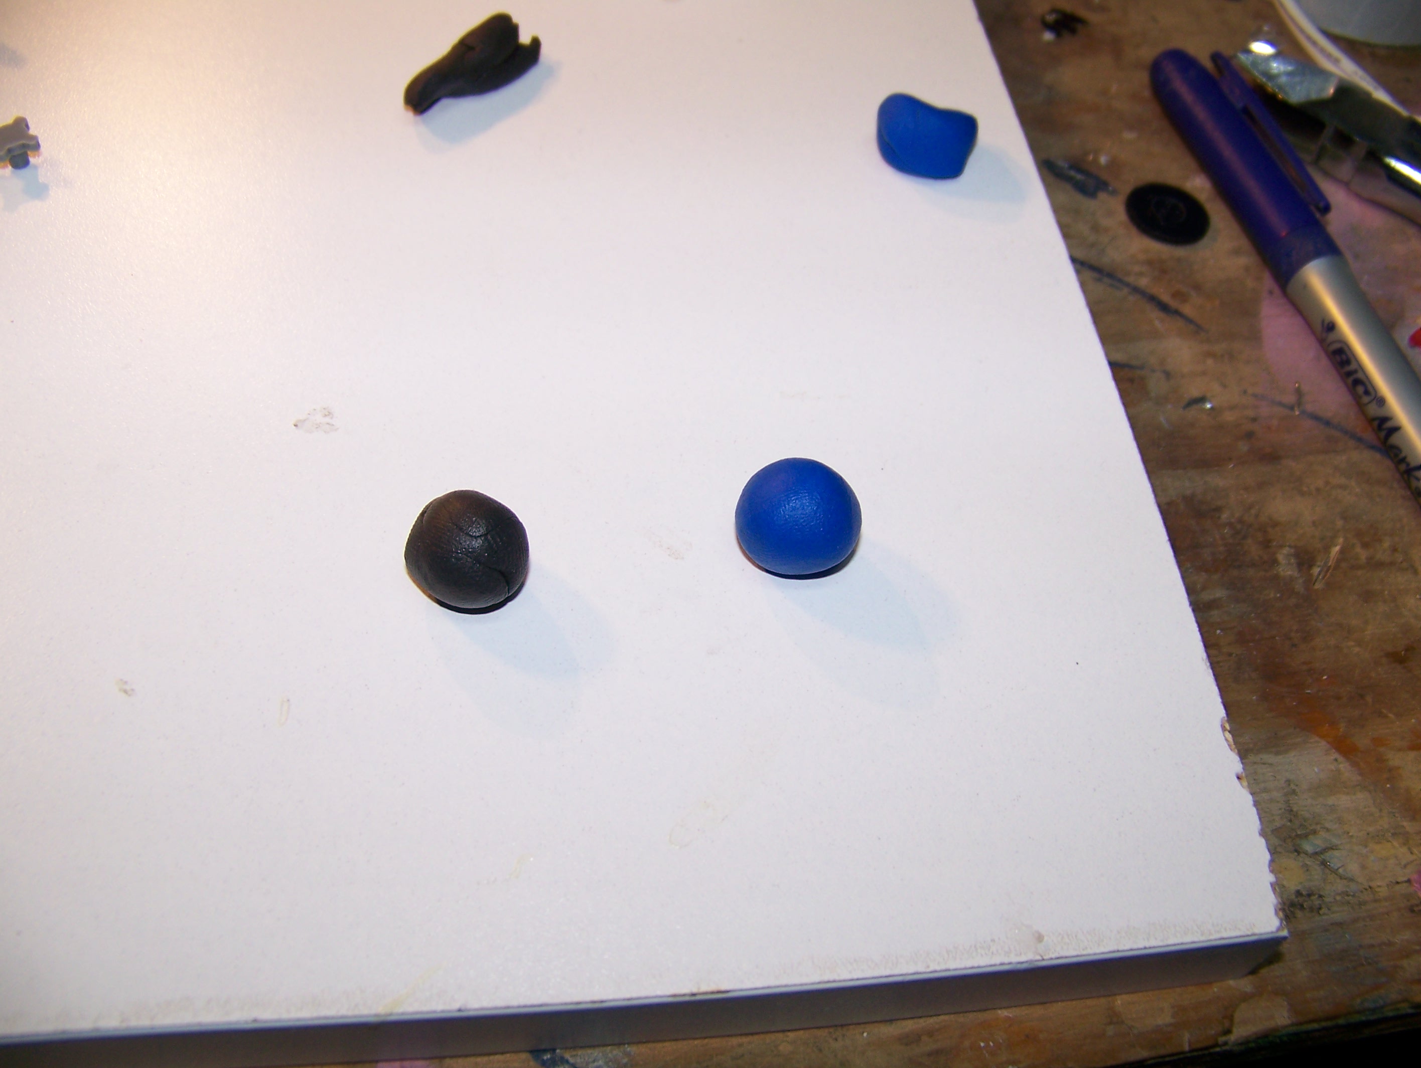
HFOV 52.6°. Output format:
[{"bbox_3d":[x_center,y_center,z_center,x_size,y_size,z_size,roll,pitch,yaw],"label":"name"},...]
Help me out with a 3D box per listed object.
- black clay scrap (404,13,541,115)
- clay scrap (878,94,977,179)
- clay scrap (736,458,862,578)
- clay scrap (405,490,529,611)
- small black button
[{"bbox_3d":[-0.036,-0.072,0.220,0.009,0.008,0.024,38,60,19],"label":"black clay scrap"},{"bbox_3d":[0.032,-0.061,0.217,0.015,0.011,0.011,8,55,0],"label":"clay scrap"},{"bbox_3d":[0.011,-0.002,0.172,0.015,0.013,0.015,3,55,-4],"label":"clay scrap"},{"bbox_3d":[-0.028,0.002,0.166,0.014,0.012,0.014,8,55,0],"label":"clay scrap"},{"bbox_3d":[0.078,-0.055,0.246,0.015,0.003,0.015,8,55,0],"label":"small black button"}]

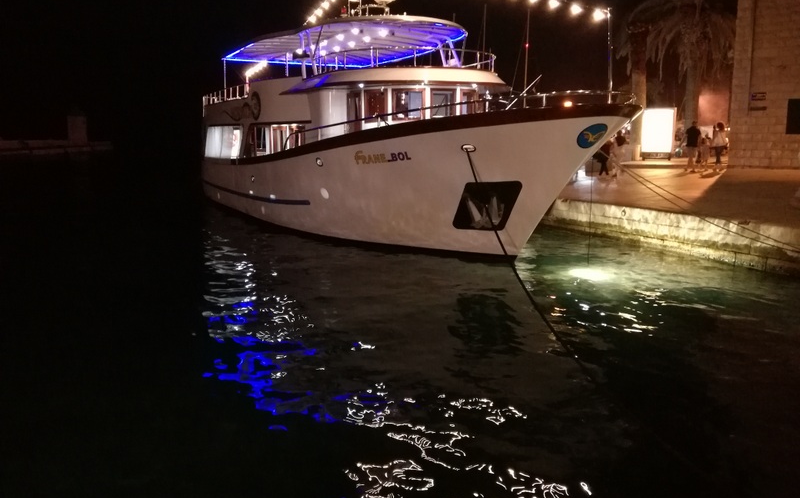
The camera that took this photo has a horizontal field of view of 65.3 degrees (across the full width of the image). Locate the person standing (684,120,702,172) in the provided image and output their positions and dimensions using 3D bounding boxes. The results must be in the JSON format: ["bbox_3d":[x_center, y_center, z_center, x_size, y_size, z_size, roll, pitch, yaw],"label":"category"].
[{"bbox_3d":[10.127,-3.511,21.447,0.600,1.740,0.420,3,11,20],"label":"person standing"}]

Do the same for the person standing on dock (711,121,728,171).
[{"bbox_3d":[11.051,-3.499,21.452,0.540,1.680,0.400,3,11,20],"label":"person standing on dock"}]

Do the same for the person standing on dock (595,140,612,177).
[{"bbox_3d":[6.842,-3.161,20.775,0.520,1.420,0.420,-6,12,-30],"label":"person standing on dock"}]

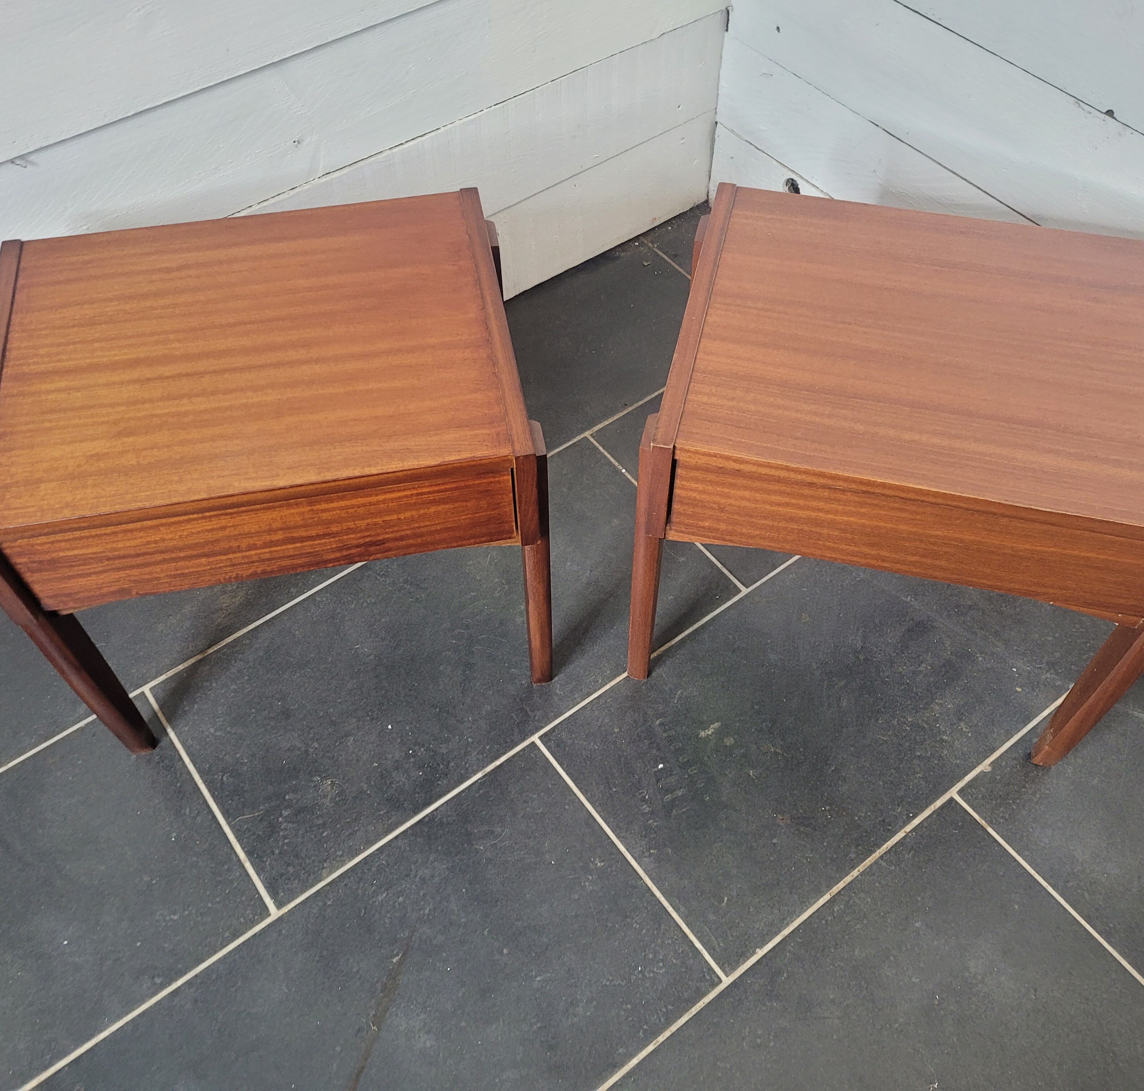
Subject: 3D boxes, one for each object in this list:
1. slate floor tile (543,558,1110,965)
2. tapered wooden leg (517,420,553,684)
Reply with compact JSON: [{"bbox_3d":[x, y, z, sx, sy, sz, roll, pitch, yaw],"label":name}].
[{"bbox_3d":[0.292,0.156,1.177,0.598,0.010,0.299,-31,60,-20],"label":"slate floor tile"},{"bbox_3d":[-0.036,0.032,1.028,0.025,0.388,0.042,-8,55,-5],"label":"tapered wooden leg"}]

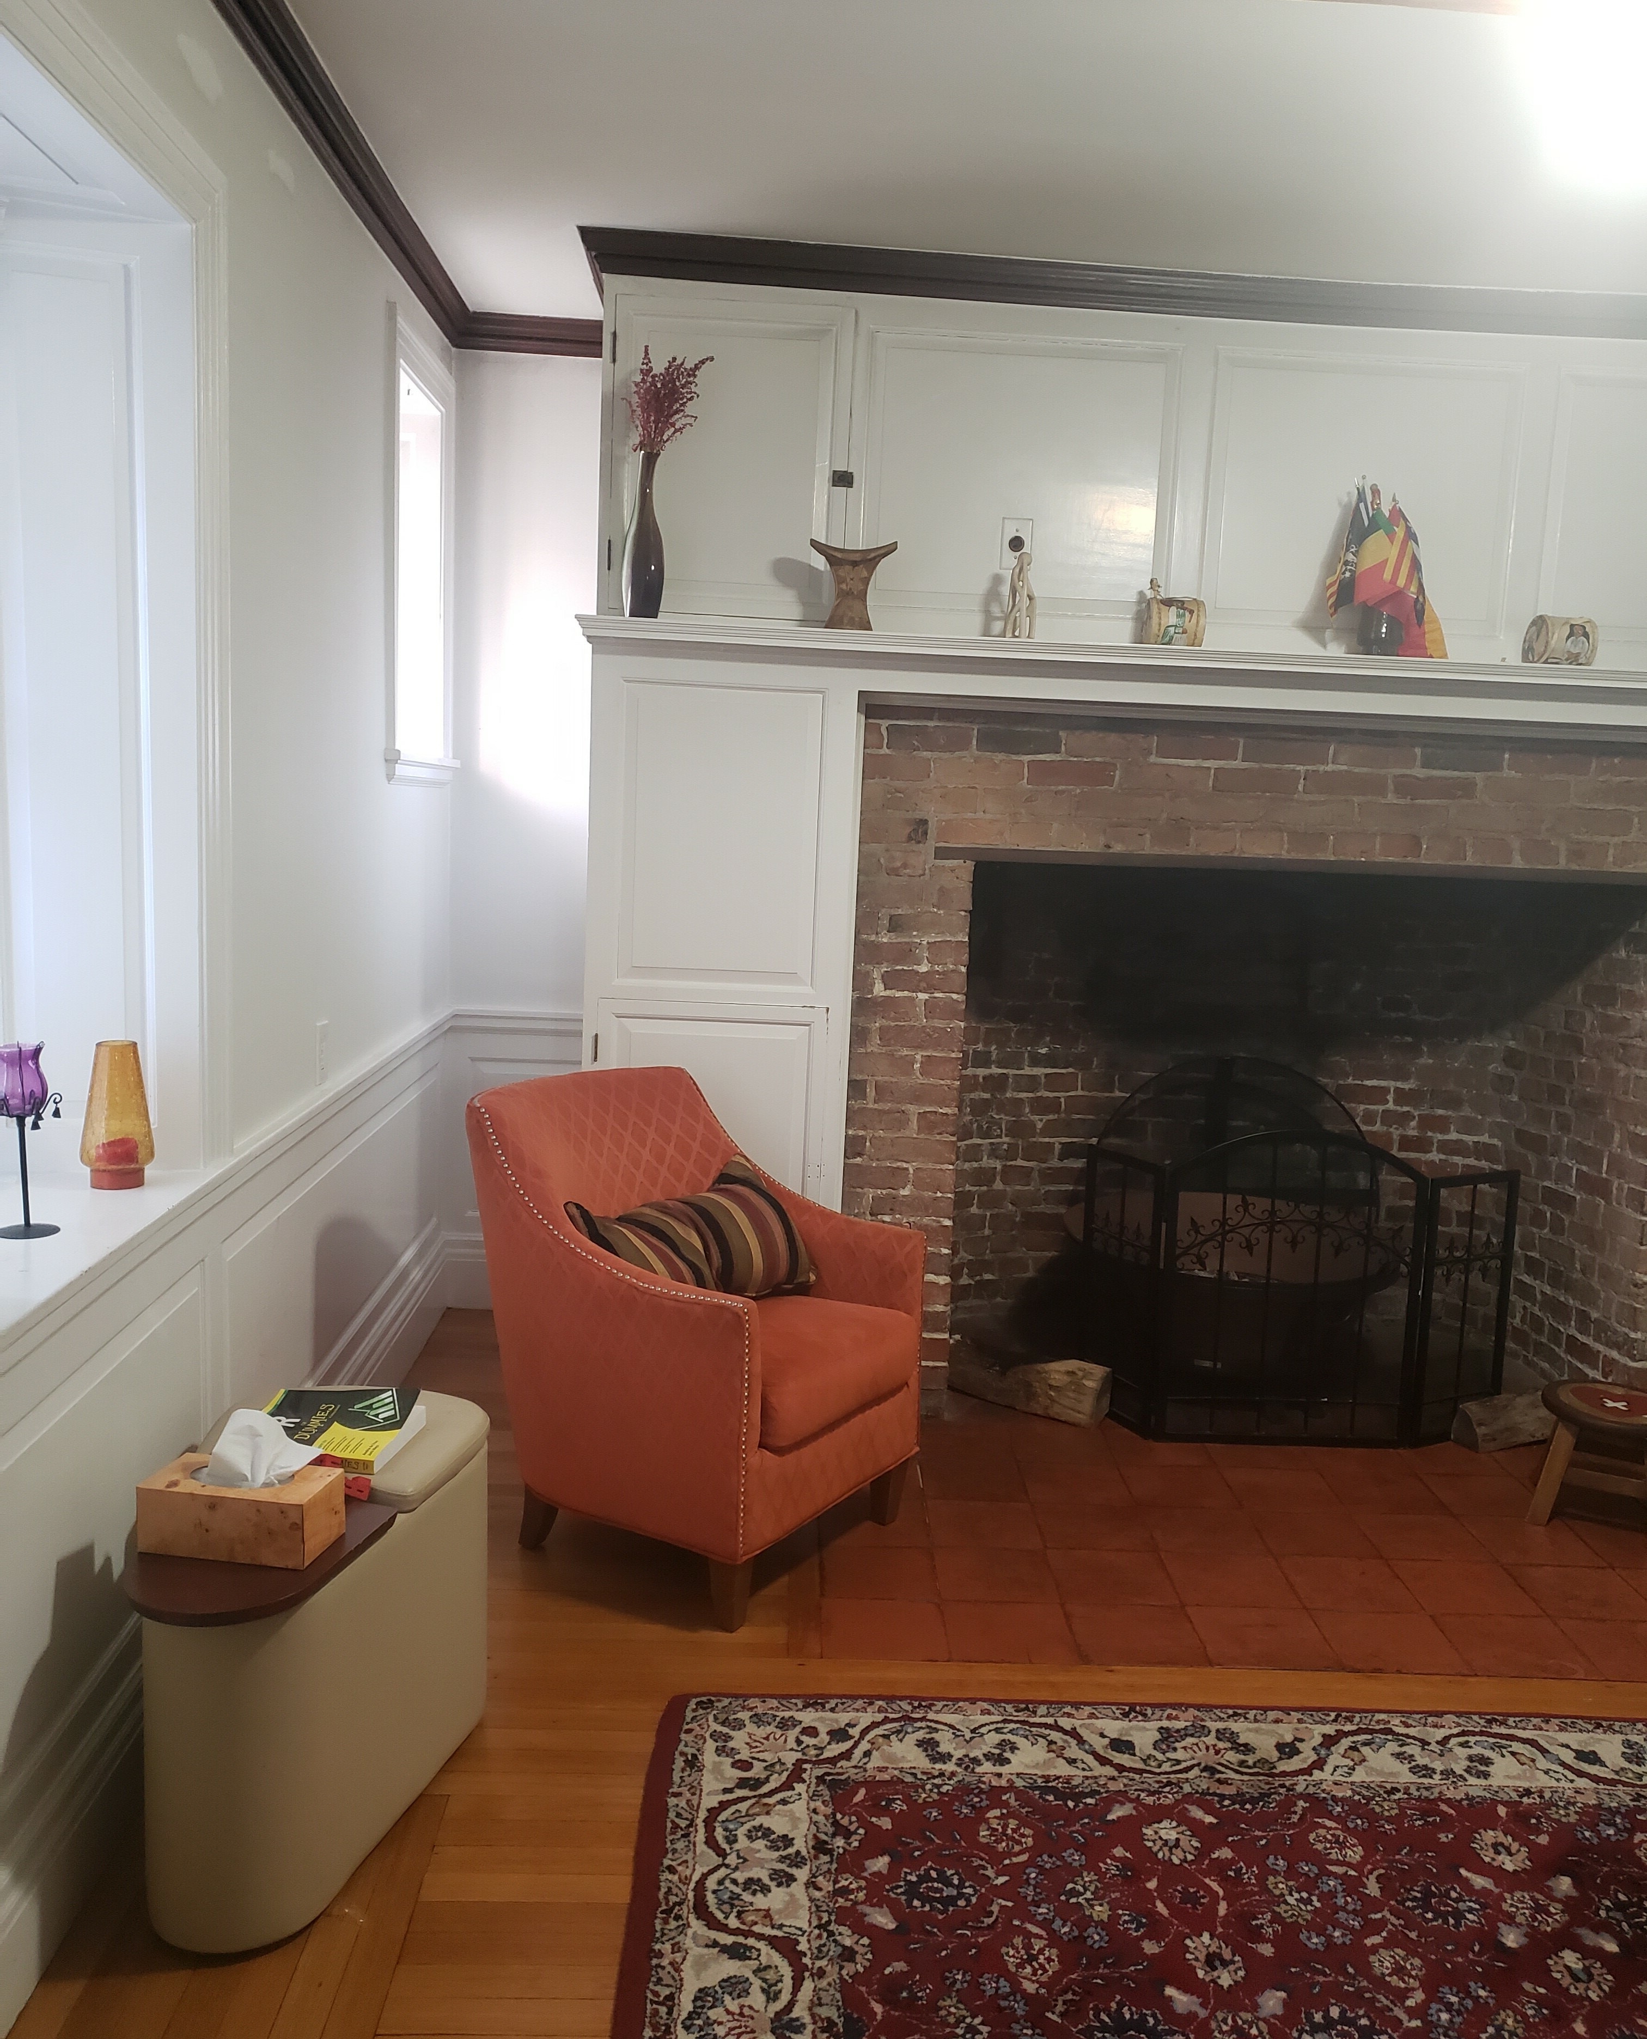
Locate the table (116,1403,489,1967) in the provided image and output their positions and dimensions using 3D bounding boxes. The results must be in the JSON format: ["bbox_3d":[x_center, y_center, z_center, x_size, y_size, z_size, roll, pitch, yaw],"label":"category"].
[{"bbox_3d":[-0.738,0.875,2.310,0.417,0.494,0.678,3,8,5],"label":"table"}]

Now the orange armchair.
[{"bbox_3d":[-0.256,0.580,3.283,0.715,0.867,0.667,8,9,32],"label":"orange armchair"}]

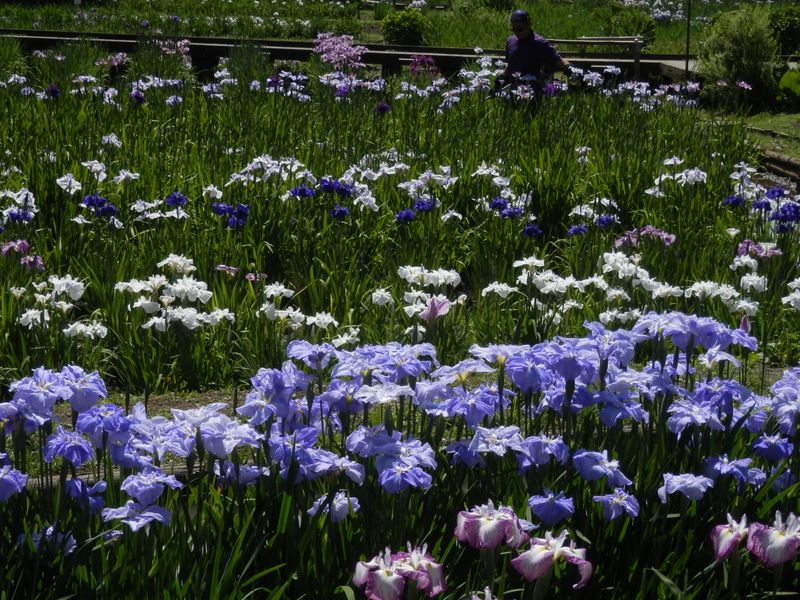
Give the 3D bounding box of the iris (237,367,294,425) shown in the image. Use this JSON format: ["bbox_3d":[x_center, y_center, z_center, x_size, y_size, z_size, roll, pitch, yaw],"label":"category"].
[{"bbox_3d":[-0.354,0.251,5.900,0.153,0.137,0.140,0,10,0],"label":"iris"}]

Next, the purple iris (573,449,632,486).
[{"bbox_3d":[0.479,0.396,5.300,0.142,0.074,0.131,0,10,0],"label":"purple iris"}]

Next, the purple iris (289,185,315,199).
[{"bbox_3d":[-0.492,-0.542,11.200,0.130,0.056,0.120,0,10,0],"label":"purple iris"}]

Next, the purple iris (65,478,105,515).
[{"bbox_3d":[-0.772,0.482,5.500,0.103,0.076,0.110,0,10,0],"label":"purple iris"}]

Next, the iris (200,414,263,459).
[{"bbox_3d":[-0.428,0.347,5.700,0.158,0.096,0.140,0,10,0],"label":"iris"}]

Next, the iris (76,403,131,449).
[{"bbox_3d":[-0.847,0.358,6.400,0.154,0.115,0.146,0,9,0],"label":"iris"}]

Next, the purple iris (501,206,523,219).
[{"bbox_3d":[0.597,-0.468,12.000,0.118,0.057,0.112,0,9,0],"label":"purple iris"}]

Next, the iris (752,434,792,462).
[{"bbox_3d":[1.016,0.401,6.100,0.114,0.068,0.109,0,9,0],"label":"iris"}]

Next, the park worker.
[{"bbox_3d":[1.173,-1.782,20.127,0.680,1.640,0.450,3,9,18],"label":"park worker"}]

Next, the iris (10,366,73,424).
[{"bbox_3d":[-1.040,0.277,6.500,0.180,0.148,0.153,0,9,0],"label":"iris"}]

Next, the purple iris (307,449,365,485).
[{"bbox_3d":[-0.161,0.416,5.600,0.145,0.074,0.133,0,10,0],"label":"purple iris"}]

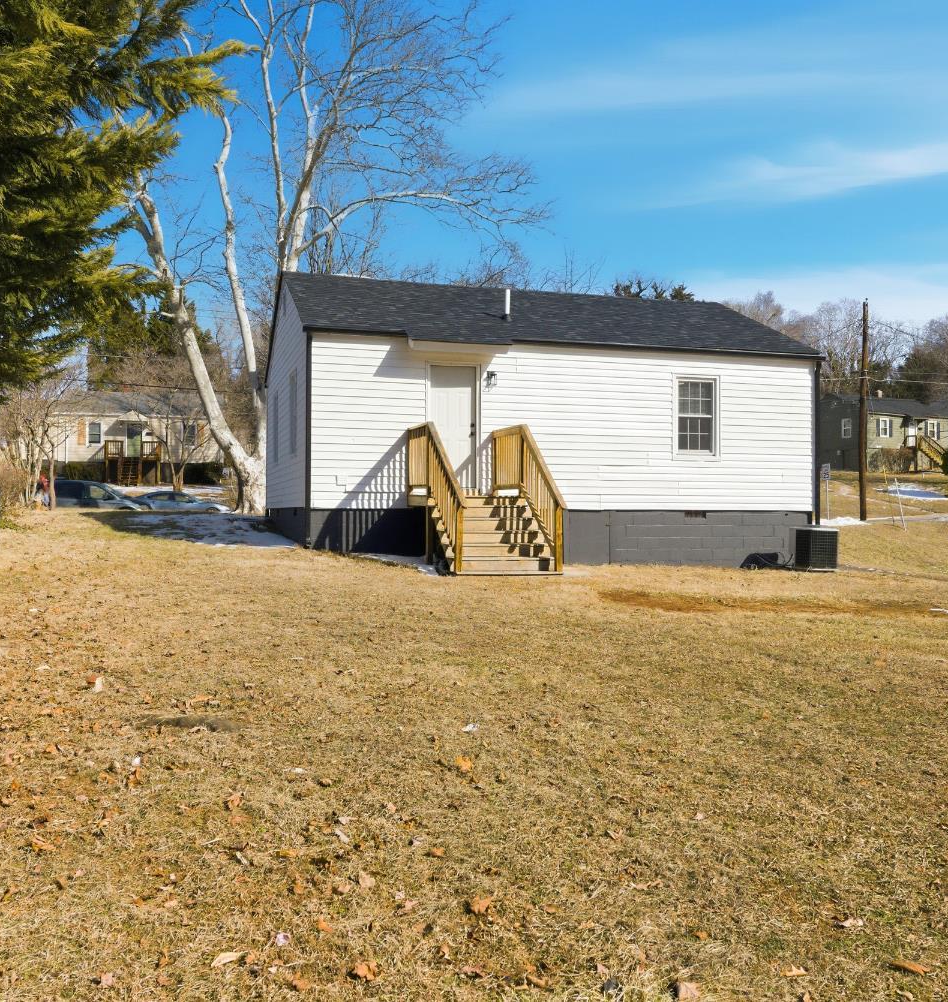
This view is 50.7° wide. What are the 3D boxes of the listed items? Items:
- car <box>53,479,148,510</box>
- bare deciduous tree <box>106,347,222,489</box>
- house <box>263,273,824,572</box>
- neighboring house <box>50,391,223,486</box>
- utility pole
[{"bbox_3d":[-16.965,-0.104,44.500,4.950,1.740,1.950,0,-1,-15],"label":"car"},{"bbox_3d":[-17.691,-4.707,57.000,6.300,8.000,6.300,0,-1,-15],"label":"bare deciduous tree"},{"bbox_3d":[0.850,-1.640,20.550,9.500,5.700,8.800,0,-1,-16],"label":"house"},{"bbox_3d":[-21.700,-4.000,64.400,10.400,6.100,7.600,0,-1,-15],"label":"neighboring house"},{"bbox_3d":[17.957,-4.202,46.000,0.320,10.250,0.320,0,-1,-17],"label":"utility pole"}]

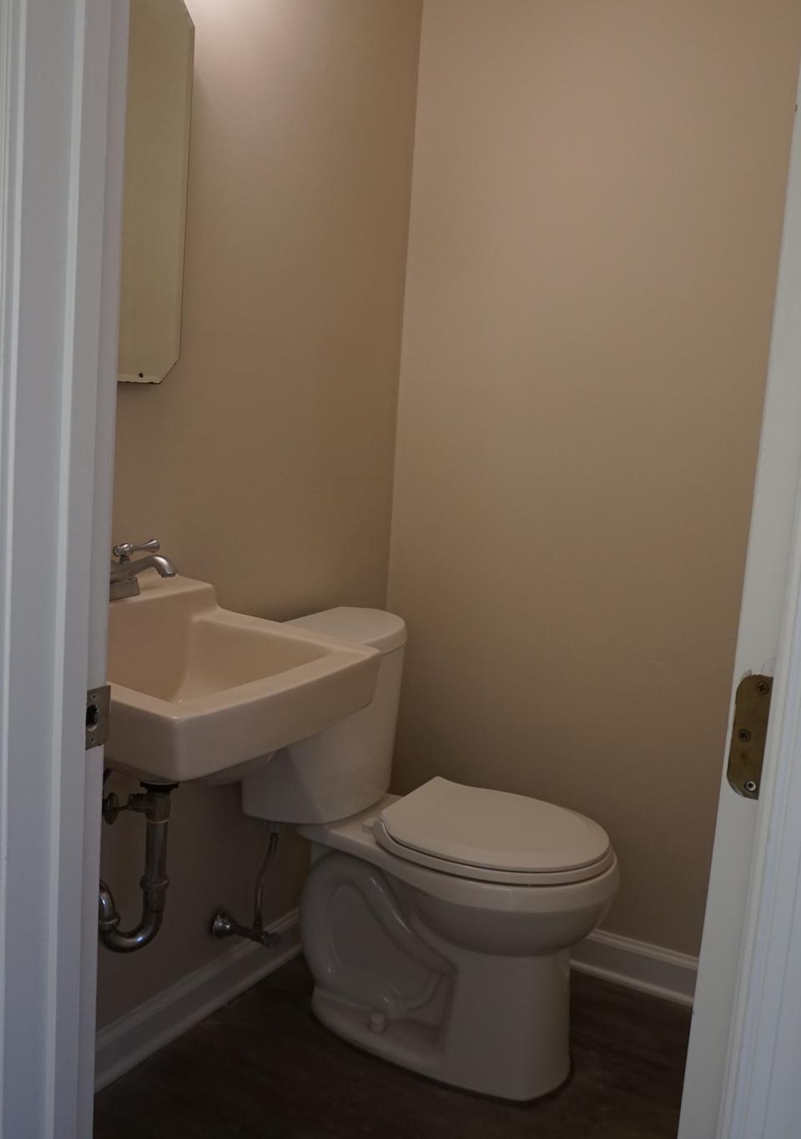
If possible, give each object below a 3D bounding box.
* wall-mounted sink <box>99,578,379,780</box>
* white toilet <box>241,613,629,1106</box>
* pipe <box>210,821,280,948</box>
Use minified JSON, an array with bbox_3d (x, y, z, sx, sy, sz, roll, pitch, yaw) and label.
[{"bbox_3d":[-0.335,0.176,1.622,0.455,0.260,0.485,8,9,29],"label":"wall-mounted sink"},{"bbox_3d":[0.061,0.514,2.153,0.685,0.750,0.430,8,9,29],"label":"white toilet"},{"bbox_3d":[-0.277,0.600,2.169,0.135,0.250,0.090,8,9,29],"label":"pipe"}]

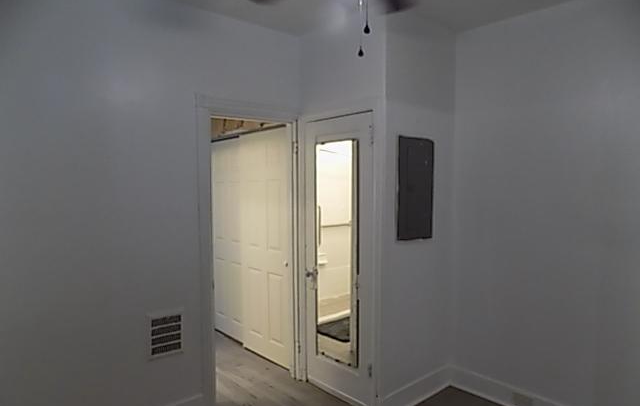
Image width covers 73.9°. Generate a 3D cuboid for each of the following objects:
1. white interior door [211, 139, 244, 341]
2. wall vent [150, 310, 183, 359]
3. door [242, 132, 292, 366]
[{"bbox_3d":[-0.926,0.360,4.389,0.040,2.020,0.750,-3,4,-41],"label":"white interior door"},{"bbox_3d":[-0.952,0.811,2.628,0.215,0.275,0.020,-3,4,-41],"label":"wall vent"},{"bbox_3d":[-0.480,0.377,3.803,0.040,2.030,0.770,-3,4,-41],"label":"door"}]

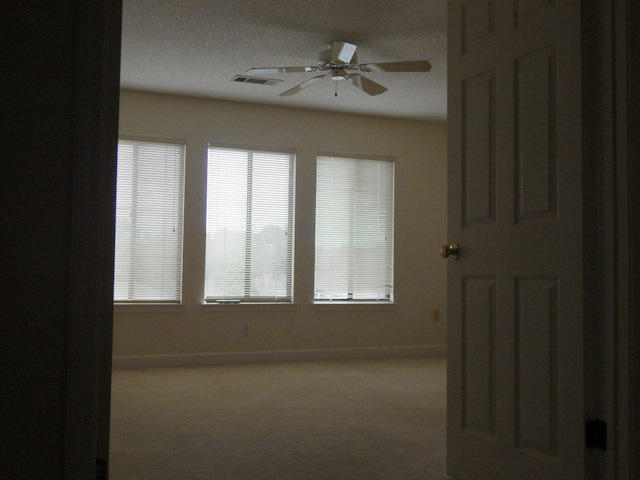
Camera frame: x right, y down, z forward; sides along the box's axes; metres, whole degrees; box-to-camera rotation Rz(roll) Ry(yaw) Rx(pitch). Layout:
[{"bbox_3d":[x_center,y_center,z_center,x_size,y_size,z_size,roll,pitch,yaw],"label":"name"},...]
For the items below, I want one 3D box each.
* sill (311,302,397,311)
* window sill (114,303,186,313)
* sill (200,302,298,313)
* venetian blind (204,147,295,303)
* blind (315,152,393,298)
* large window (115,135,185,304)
[{"bbox_3d":[0.355,0.672,7.025,0.939,0.073,0.100,2,-3,-21],"label":"sill"},{"bbox_3d":[-1.657,0.611,6.254,0.939,0.076,0.100,2,-3,-21],"label":"window sill"},{"bbox_3d":[-0.654,0.642,6.638,0.955,0.076,0.100,2,-3,-21],"label":"sill"},{"bbox_3d":[-0.665,-0.122,6.723,0.861,1.458,0.100,2,-3,-21],"label":"venetian blind"},{"bbox_3d":[0.348,-0.100,7.096,0.863,1.475,0.045,2,-3,-21],"label":"blind"},{"bbox_3d":[-1.667,-0.158,6.324,0.863,1.458,0.045,2,-3,-21],"label":"large window"}]

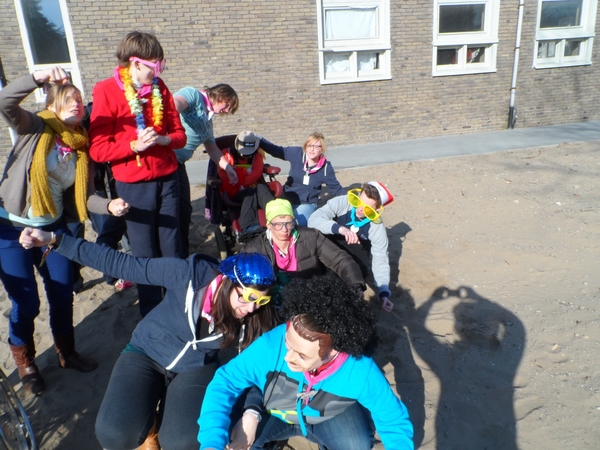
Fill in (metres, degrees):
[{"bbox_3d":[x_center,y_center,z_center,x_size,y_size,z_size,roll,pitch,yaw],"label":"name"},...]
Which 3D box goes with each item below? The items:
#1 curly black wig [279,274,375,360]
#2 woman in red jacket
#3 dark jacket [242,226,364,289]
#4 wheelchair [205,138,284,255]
[{"bbox_3d":[0.094,0.301,1.370,0.290,0.270,0.300,-38,34,-30],"label":"curly black wig"},{"bbox_3d":[-0.832,-0.170,2.310,0.500,1.670,0.360,-18,22,-37],"label":"woman in red jacket"},{"bbox_3d":[0.003,0.263,2.300,0.720,0.520,0.420,-3,18,4],"label":"dark jacket"},{"bbox_3d":[-0.441,-0.290,3.543,0.650,1.060,1.050,-12,19,-24],"label":"wheelchair"}]

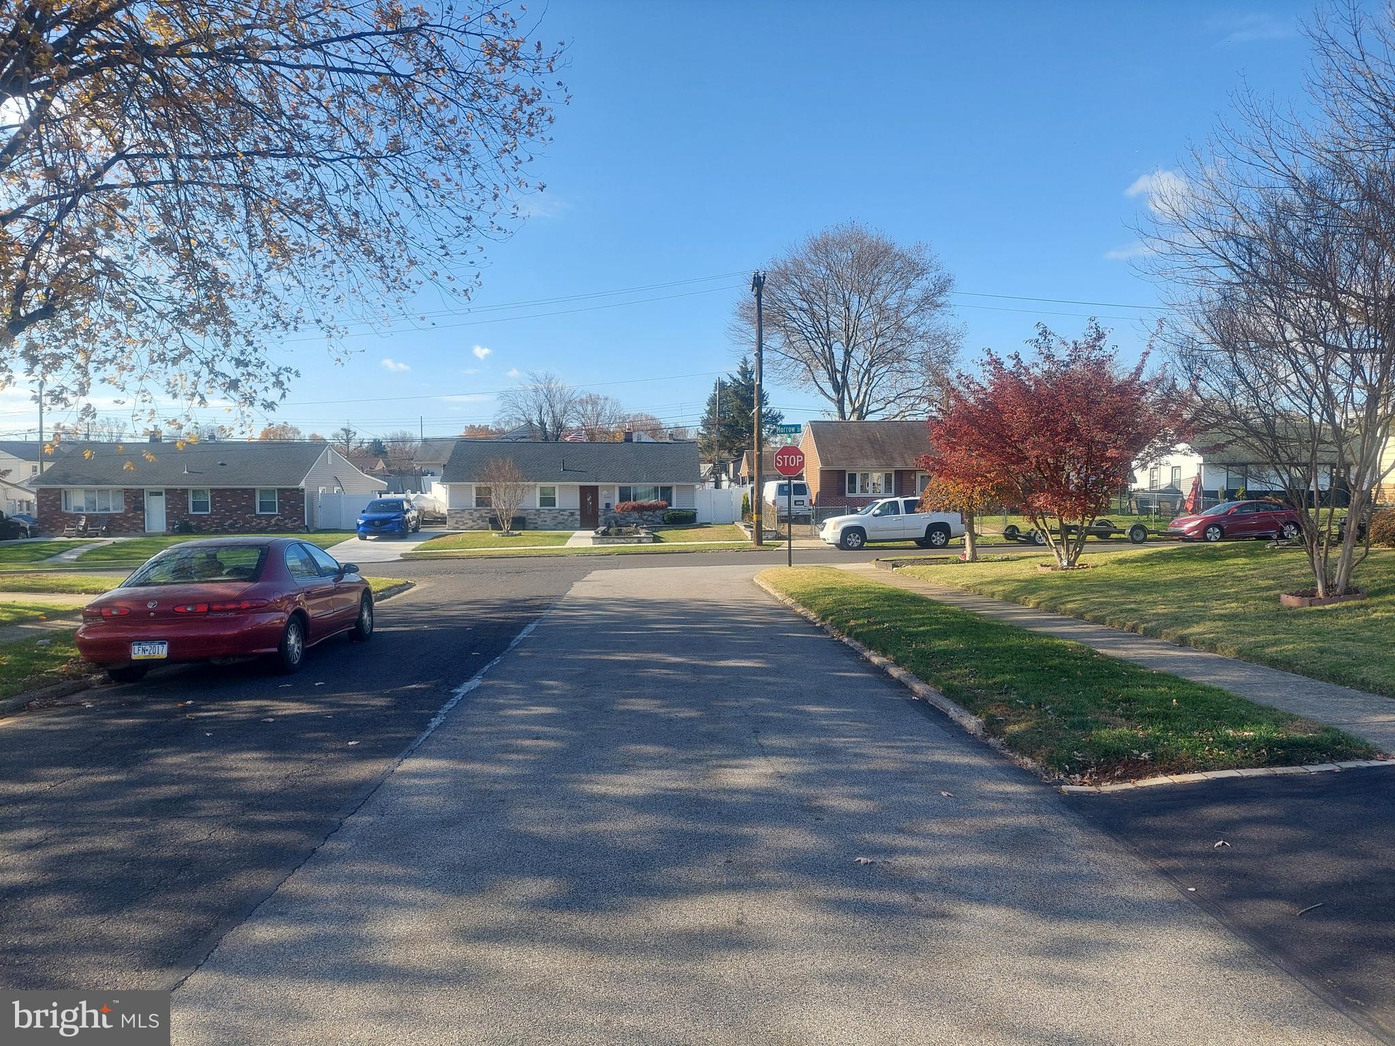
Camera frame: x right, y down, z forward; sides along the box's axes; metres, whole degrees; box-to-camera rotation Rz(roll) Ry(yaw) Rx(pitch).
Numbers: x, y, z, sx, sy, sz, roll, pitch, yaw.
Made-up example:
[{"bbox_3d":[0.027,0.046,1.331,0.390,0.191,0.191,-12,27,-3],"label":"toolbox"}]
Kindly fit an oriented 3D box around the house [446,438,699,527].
[{"bbox_3d":[-6.370,-2.040,51.200,12.400,4.450,8.500,0,1,-3],"label":"house"}]

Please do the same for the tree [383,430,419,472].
[{"bbox_3d":[-26.900,-4.500,88.000,4.000,7.900,4.000,0,1,0],"label":"tree"}]

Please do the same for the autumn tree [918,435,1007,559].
[{"bbox_3d":[6.736,-0.610,24.600,2.400,3.200,2.400,0,1,-3],"label":"autumn tree"}]

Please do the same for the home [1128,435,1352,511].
[{"bbox_3d":[28.200,-2.950,50.200,8.800,4.400,8.000,0,1,-1],"label":"home"}]

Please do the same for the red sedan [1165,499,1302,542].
[{"bbox_3d":[19.520,-0.120,35.000,4.800,1.460,1.830,0,1,-3],"label":"red sedan"}]

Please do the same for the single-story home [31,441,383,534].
[{"bbox_3d":[-26.600,-1.970,54.200,13.200,4.700,13.000,0,1,-5],"label":"single-story home"}]

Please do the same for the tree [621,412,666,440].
[{"bbox_3d":[-5.975,-6.423,105.000,6.000,11.200,6.000,0,1,-3],"label":"tree"}]

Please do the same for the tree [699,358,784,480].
[{"bbox_3d":[3.296,-6.842,75.000,6.500,12.260,6.300,0,1,-3],"label":"tree"}]

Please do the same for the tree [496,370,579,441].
[{"bbox_3d":[-11.900,-5.800,72.000,6.600,11.000,6.500,0,1,0],"label":"tree"}]

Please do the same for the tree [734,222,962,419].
[{"bbox_3d":[9.680,-9.900,62.000,14.600,18.800,14.000,0,1,0],"label":"tree"}]

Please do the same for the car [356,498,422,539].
[{"bbox_3d":[-12.870,-0.285,41.100,2.000,1.700,4.950,0,1,-6],"label":"car"}]

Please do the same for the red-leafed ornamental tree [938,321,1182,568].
[{"bbox_3d":[8.205,-1.780,22.100,5.600,5.650,5.300,0,1,-3],"label":"red-leafed ornamental tree"}]

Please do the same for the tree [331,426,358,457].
[{"bbox_3d":[-32.700,-4.800,90.000,2.800,8.400,2.800,0,1,0],"label":"tree"}]

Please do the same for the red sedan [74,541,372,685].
[{"bbox_3d":[-5.140,0.895,11.280,1.850,1.410,5.050,0,1,-4],"label":"red sedan"}]

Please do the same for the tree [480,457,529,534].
[{"bbox_3d":[-8.920,-1.256,44.600,2.200,3.580,2.200,0,1,-3],"label":"tree"}]

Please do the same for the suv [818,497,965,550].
[{"bbox_3d":[7.070,-0.080,34.900,5.150,1.920,2.000,0,1,0],"label":"suv"}]

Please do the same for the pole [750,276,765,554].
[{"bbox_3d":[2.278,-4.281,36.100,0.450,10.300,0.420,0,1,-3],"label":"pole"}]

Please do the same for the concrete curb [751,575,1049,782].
[{"bbox_3d":[1.760,1.330,13.750,0.280,0.170,16.000,0,1,-3],"label":"concrete curb"}]

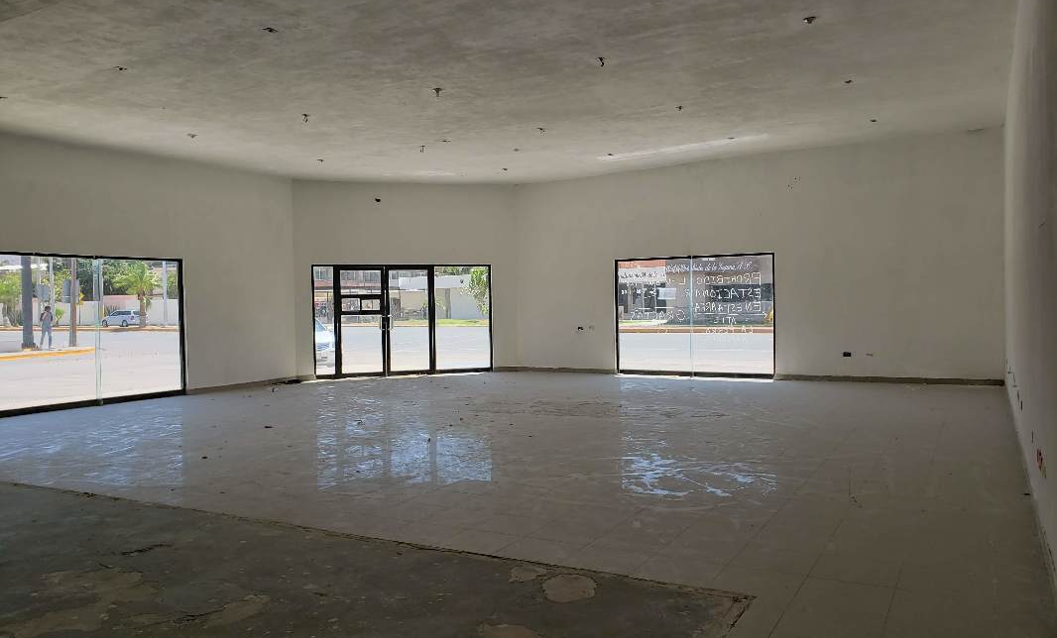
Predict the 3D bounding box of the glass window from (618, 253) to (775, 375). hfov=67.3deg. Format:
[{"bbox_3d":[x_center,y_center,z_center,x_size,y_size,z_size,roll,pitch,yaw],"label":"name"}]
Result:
[{"bbox_3d":[3.032,-0.046,14.758,3.010,2.216,0.100,-1,1,30],"label":"glass window"}]

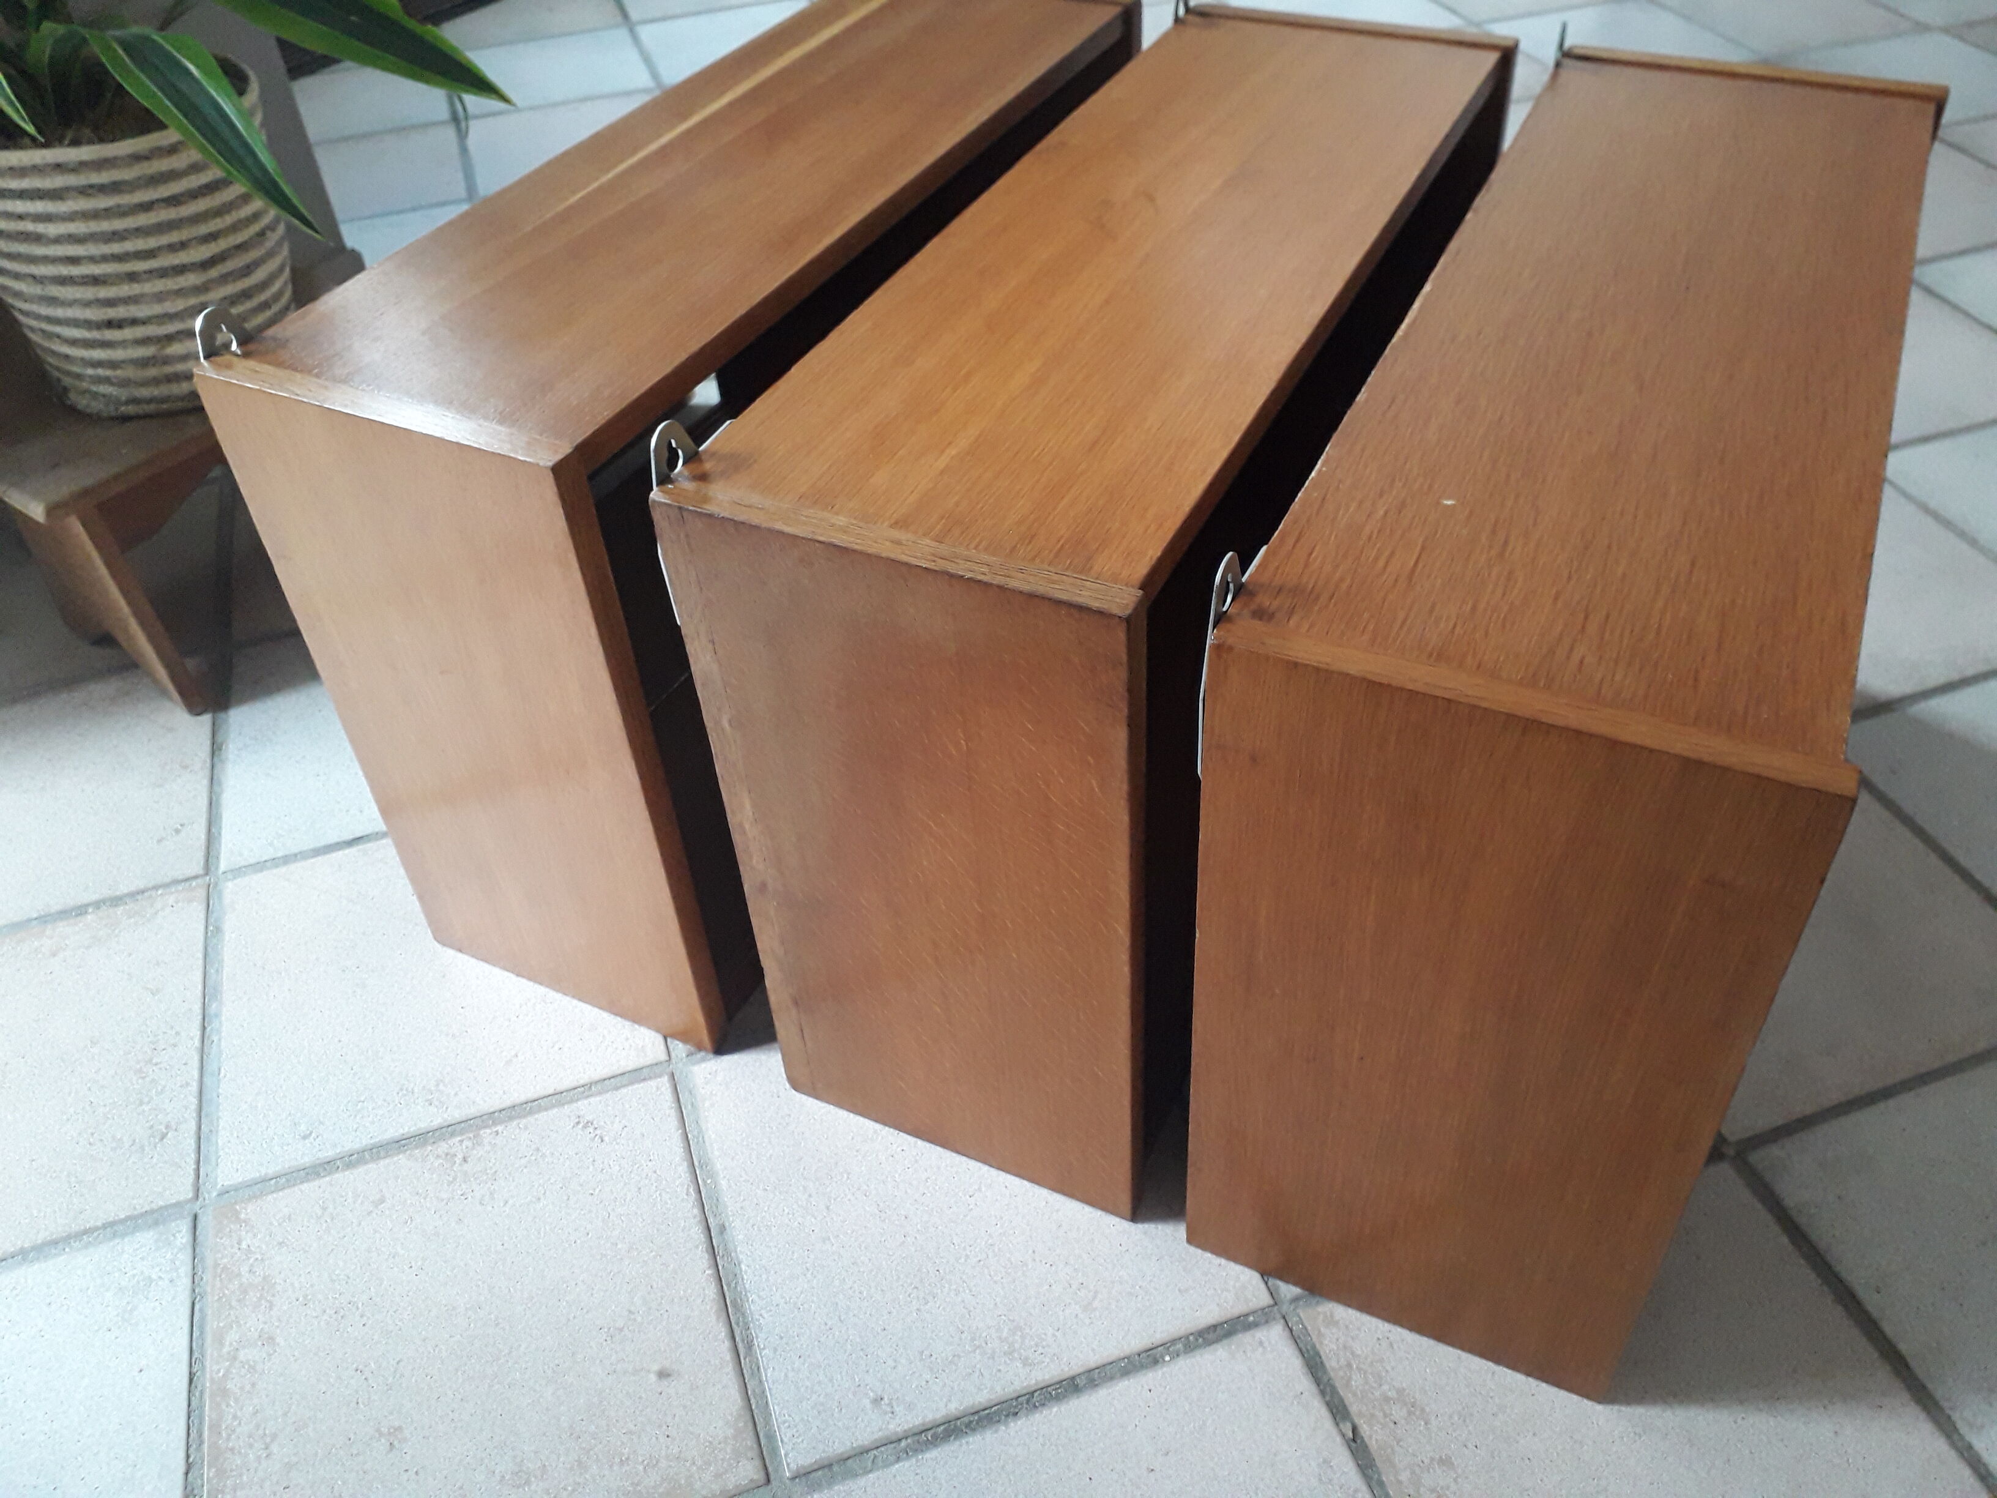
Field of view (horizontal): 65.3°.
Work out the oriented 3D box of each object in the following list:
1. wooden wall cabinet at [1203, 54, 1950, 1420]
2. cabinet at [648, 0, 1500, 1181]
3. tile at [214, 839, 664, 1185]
[{"bbox_3d":[0.377,-0.066,1.025,0.251,0.497,0.744,17,47,20],"label":"wooden wall cabinet"},{"bbox_3d":[0.117,-0.144,1.126,0.257,0.496,0.748,16,46,20],"label":"cabinet"},{"bbox_3d":[-0.435,0.167,1.200,0.312,0.010,0.307,-15,44,-12],"label":"tile"}]

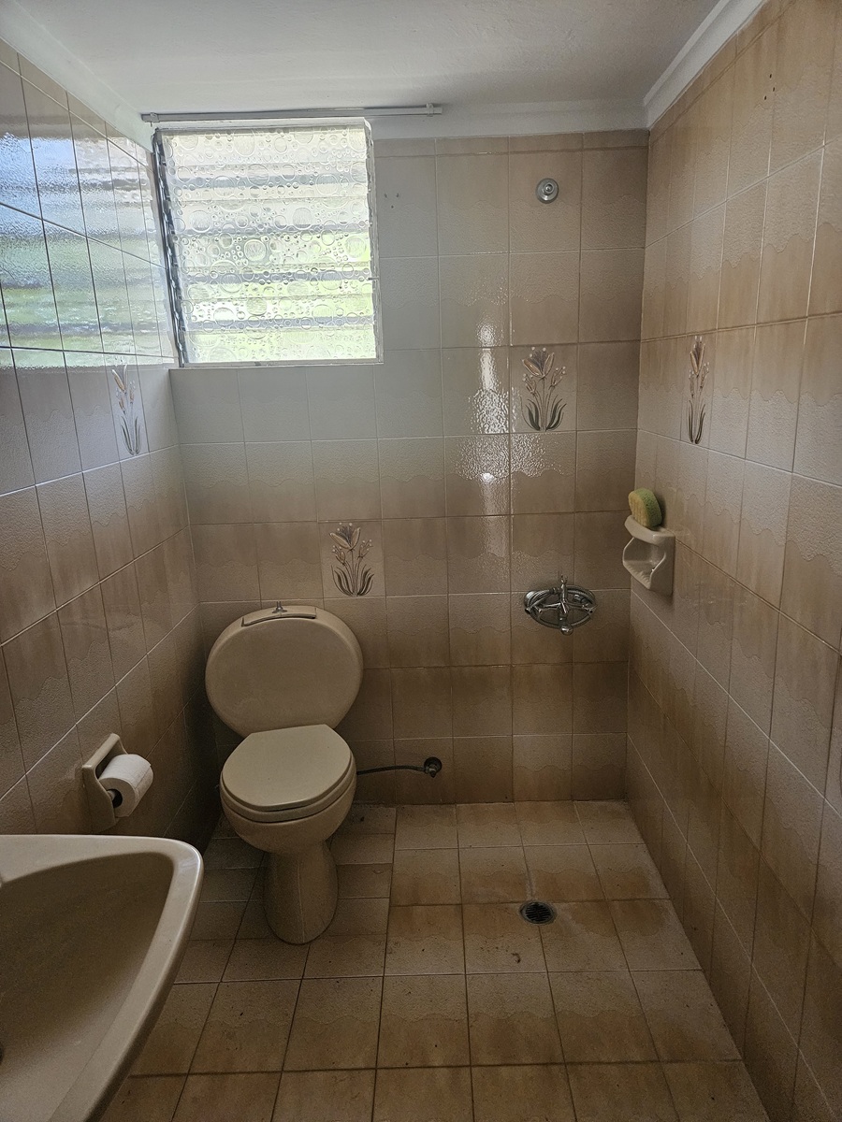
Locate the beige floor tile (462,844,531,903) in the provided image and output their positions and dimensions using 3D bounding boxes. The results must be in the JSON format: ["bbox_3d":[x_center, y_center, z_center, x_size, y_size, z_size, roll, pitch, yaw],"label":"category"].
[{"bbox_3d":[0.217,0.931,2.206,0.198,0.010,0.254,-2,14,1],"label":"beige floor tile"}]

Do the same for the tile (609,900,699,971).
[{"bbox_3d":[0.607,0.984,1.964,0.178,0.012,0.250,-2,15,1],"label":"tile"}]

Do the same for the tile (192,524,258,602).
[{"bbox_3d":[-0.619,0.006,2.374,0.199,0.250,0.010,-2,14,1],"label":"tile"}]

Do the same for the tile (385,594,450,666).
[{"bbox_3d":[-0.007,0.231,2.411,0.199,0.250,0.010,-2,14,1],"label":"tile"}]

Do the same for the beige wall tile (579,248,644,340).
[{"bbox_3d":[0.549,-0.766,2.157,0.181,0.250,0.010,-2,14,1],"label":"beige wall tile"}]

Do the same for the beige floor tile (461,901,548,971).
[{"bbox_3d":[0.214,0.992,1.961,0.199,0.010,0.251,-2,14,1],"label":"beige floor tile"}]

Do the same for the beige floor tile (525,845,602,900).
[{"bbox_3d":[0.418,0.922,2.203,0.200,0.010,0.250,-2,14,1],"label":"beige floor tile"}]

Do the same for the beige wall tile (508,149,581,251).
[{"bbox_3d":[0.345,-0.995,2.072,0.200,0.252,0.012,-2,16,1],"label":"beige wall tile"}]

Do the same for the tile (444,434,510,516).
[{"bbox_3d":[0.175,-0.264,2.294,0.200,0.251,0.010,-2,14,1],"label":"tile"}]

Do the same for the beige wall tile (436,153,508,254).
[{"bbox_3d":[0.148,-0.998,2.103,0.199,0.250,0.010,-2,14,1],"label":"beige wall tile"}]

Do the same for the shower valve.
[{"bbox_3d":[0.428,0.137,2.321,0.208,0.159,0.130,-2,14,1],"label":"shower valve"}]

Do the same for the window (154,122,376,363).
[{"bbox_3d":[-0.432,-0.912,2.194,0.612,0.649,0.080,-2,16,1],"label":"window"}]

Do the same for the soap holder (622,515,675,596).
[{"bbox_3d":[0.617,-0.013,2.035,0.088,0.165,0.184,-2,14,1],"label":"soap holder"}]

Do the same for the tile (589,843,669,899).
[{"bbox_3d":[0.611,0.921,2.206,0.178,0.012,0.250,-2,15,1],"label":"tile"}]

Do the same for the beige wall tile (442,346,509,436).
[{"bbox_3d":[0.166,-0.509,2.229,0.199,0.250,0.010,-2,14,1],"label":"beige wall tile"}]

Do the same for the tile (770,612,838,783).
[{"bbox_3d":[0.660,0.238,1.279,0.010,0.251,0.200,-2,14,1],"label":"tile"}]

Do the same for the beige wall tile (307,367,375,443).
[{"bbox_3d":[-0.234,-0.475,2.231,0.199,0.212,0.010,-2,14,1],"label":"beige wall tile"}]

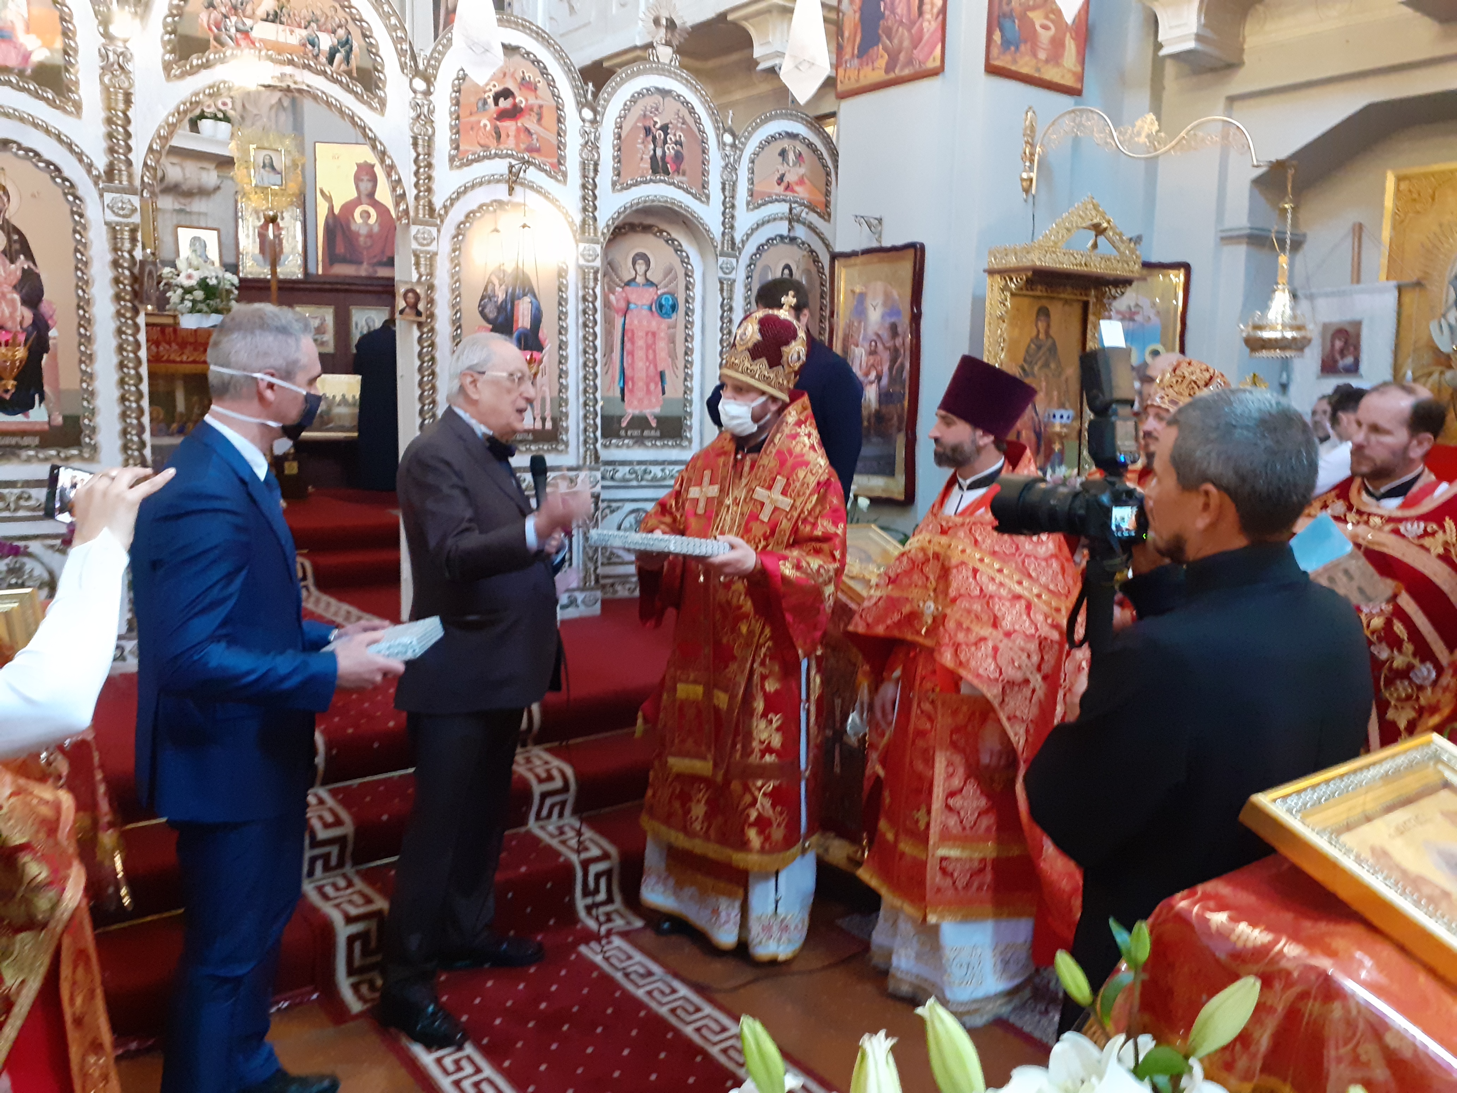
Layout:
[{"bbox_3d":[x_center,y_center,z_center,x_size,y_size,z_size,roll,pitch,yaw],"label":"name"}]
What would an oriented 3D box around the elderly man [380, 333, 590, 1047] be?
[{"bbox_3d":[-0.636,0.335,2.961,0.550,1.740,0.530,2,6,10],"label":"elderly man"}]

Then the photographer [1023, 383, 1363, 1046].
[{"bbox_3d":[0.607,0.600,1.576,0.450,1.622,0.540,8,10,41],"label":"photographer"}]

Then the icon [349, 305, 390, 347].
[{"bbox_3d":[-3.313,-1.998,10.500,0.365,0.430,0.030,-3,7,-33],"label":"icon"}]

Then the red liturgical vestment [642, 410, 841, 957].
[{"bbox_3d":[0.046,0.386,3.287,0.610,1.590,0.510,5,7,37],"label":"red liturgical vestment"}]

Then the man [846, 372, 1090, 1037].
[{"bbox_3d":[0.666,0.359,3.044,0.550,1.710,0.660,-5,8,-45],"label":"man"}]

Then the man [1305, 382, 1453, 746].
[{"bbox_3d":[1.586,0.437,2.788,0.480,1.665,0.650,-3,8,-28],"label":"man"}]

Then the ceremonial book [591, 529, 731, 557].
[{"bbox_3d":[-0.181,-0.009,3.030,0.290,0.045,0.240,5,1,38],"label":"ceremonial book"}]

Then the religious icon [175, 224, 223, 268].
[{"bbox_3d":[-3.489,-1.942,7.500,0.310,0.380,0.030,-5,10,-40],"label":"religious icon"}]

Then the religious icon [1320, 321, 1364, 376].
[{"bbox_3d":[3.671,-1.185,6.800,0.222,0.325,0.020,4,7,30],"label":"religious icon"}]

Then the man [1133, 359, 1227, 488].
[{"bbox_3d":[1.395,0.303,3.512,0.450,1.750,0.600,-2,8,-25],"label":"man"}]

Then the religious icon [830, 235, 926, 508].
[{"bbox_3d":[0.812,-0.954,6.330,0.060,1.355,0.720,-3,9,-33],"label":"religious icon"}]

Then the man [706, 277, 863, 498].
[{"bbox_3d":[0.212,-0.155,4.362,0.580,1.719,0.400,4,8,20],"label":"man"}]

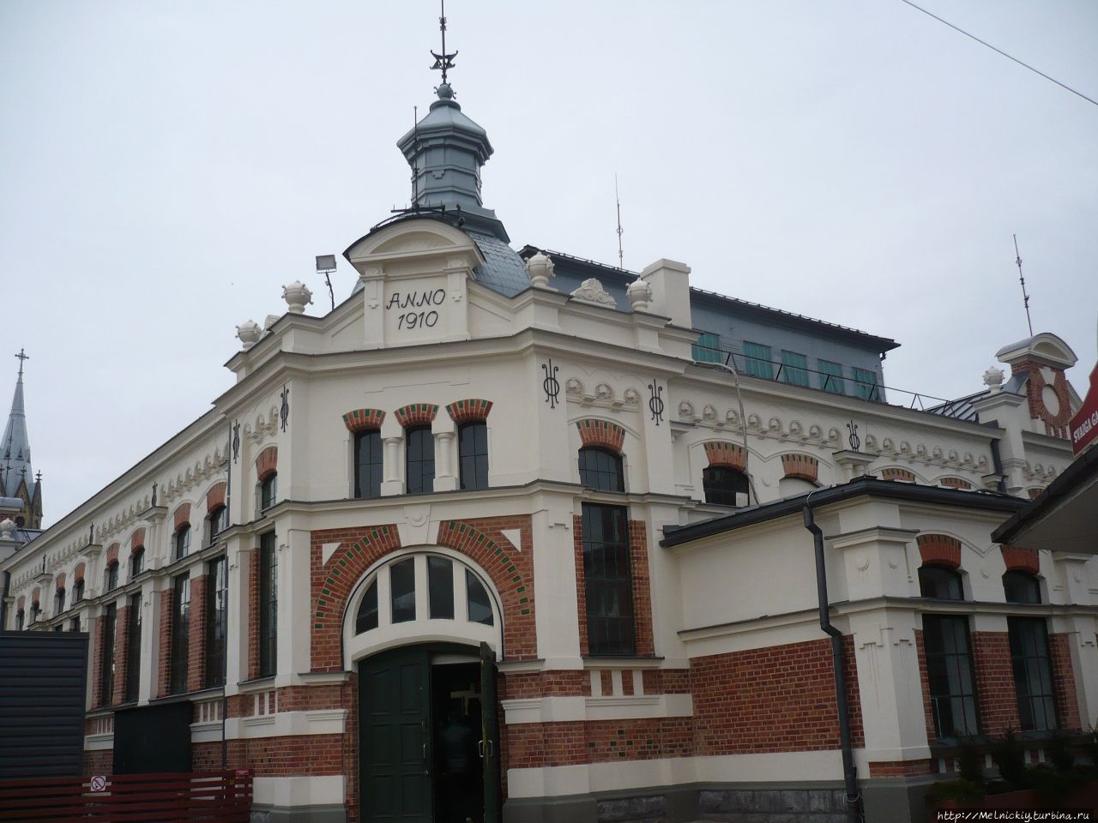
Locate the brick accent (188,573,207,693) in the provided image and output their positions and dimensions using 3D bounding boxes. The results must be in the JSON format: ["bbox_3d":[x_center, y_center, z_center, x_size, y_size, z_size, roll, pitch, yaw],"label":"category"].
[{"bbox_3d":[-6.426,4.079,20.413,0.160,2.070,0.690,9,-20,-35],"label":"brick accent"}]

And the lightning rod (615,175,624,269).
[{"bbox_3d":[2.394,-6.463,38.417,0.200,3.900,0.200,9,-20,-35],"label":"lightning rod"}]

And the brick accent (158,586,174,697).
[{"bbox_3d":[-7.316,4.428,21.260,0.130,2.040,0.460,9,-20,-35],"label":"brick accent"}]

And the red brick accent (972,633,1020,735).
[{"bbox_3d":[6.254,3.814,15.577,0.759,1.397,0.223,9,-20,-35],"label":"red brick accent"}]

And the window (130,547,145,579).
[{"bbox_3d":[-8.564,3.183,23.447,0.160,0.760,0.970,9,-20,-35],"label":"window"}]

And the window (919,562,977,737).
[{"bbox_3d":[5.430,3.236,15.181,1.140,2.280,0.160,9,-20,-35],"label":"window"}]

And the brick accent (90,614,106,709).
[{"bbox_3d":[-10.340,5.775,25.645,0.180,2.080,0.560,8,-20,-34],"label":"brick accent"}]

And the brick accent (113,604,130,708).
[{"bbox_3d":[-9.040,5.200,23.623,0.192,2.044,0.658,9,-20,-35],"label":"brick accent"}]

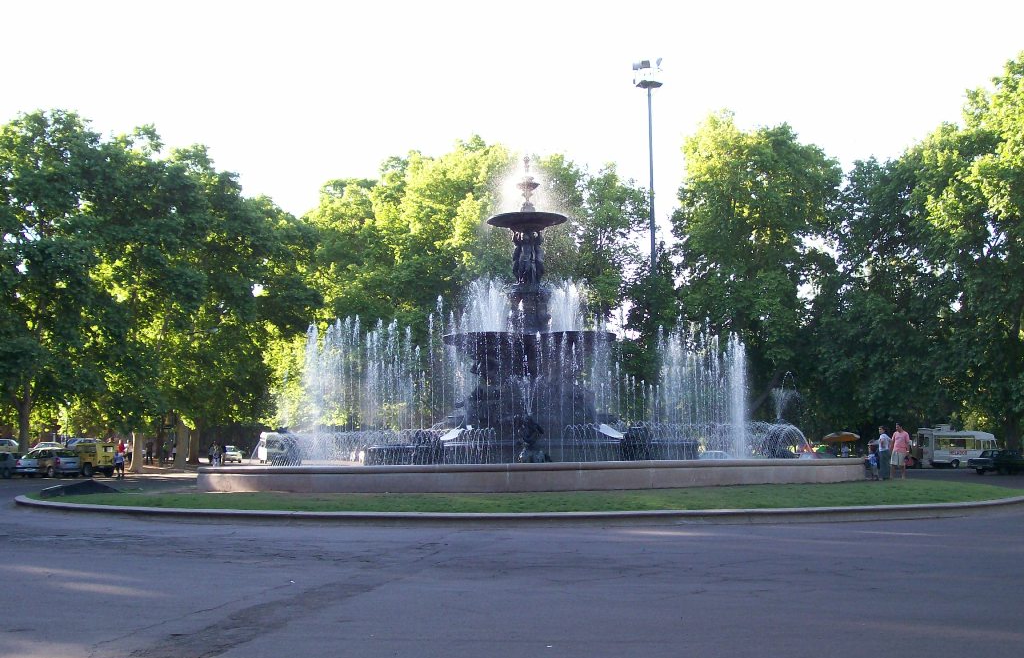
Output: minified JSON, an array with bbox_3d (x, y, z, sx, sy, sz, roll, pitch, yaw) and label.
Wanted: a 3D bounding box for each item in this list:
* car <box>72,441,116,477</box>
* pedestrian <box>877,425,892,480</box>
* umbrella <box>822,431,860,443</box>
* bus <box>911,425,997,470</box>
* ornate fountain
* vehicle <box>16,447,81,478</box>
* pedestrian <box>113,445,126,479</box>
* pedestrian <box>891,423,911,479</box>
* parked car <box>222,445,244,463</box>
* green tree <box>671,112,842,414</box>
[{"bbox_3d":[-22.361,6.999,71.000,4.100,1.830,1.750,-5,-7,34],"label":"car"},{"bbox_3d":[11.468,3.821,41.000,0.440,1.660,0.470,-1,-6,1],"label":"pedestrian"},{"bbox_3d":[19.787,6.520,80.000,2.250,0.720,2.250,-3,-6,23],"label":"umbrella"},{"bbox_3d":[30.214,8.074,91.000,5.600,2.880,2.150,0,-6,-12],"label":"bus"},{"bbox_3d":[0.516,-0.515,42.200,5.700,9.890,5.700,-1,-6,0],"label":"ornate fountain"},{"bbox_3d":[-24.115,6.919,69.000,4.200,1.550,1.720,-5,-7,34],"label":"vehicle"},{"bbox_3d":[-19.734,6.713,67.000,0.520,1.640,0.360,1,-6,-18],"label":"pedestrian"},{"bbox_3d":[12.016,3.794,41.200,0.560,1.740,0.380,-4,-6,25],"label":"pedestrian"},{"bbox_3d":[-23.051,10.382,110.000,1.680,1.420,4.000,1,-6,-20],"label":"parked car"},{"bbox_3d":[16.098,-3.022,88.000,11.300,23.190,11.000,-1,-6,0],"label":"green tree"}]

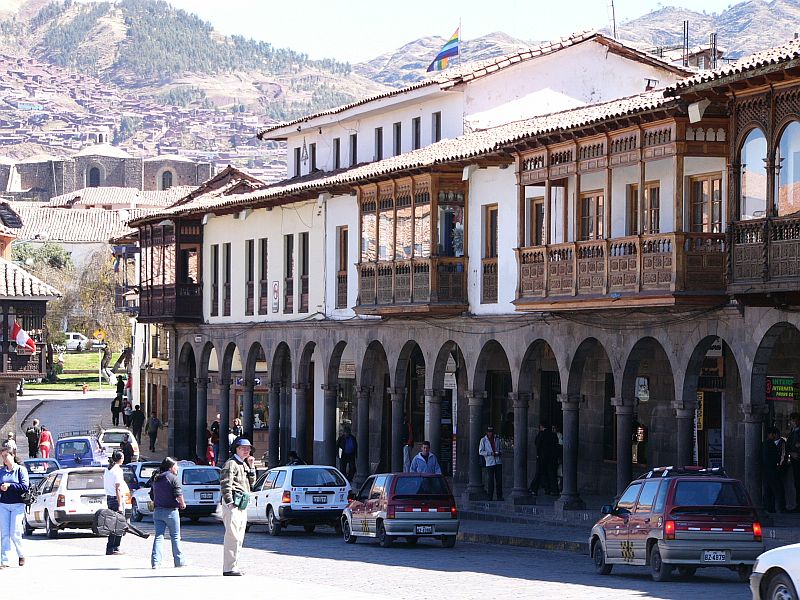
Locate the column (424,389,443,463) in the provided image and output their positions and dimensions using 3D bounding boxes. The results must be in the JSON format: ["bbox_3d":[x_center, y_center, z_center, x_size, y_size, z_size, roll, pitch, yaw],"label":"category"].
[{"bbox_3d":[0.837,3.489,64.286,0.480,2.570,0.480,0,-1,0],"label":"column"}]

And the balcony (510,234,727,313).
[{"bbox_3d":[4.125,-0.576,50.239,1.000,1.101,7.899,0,-1,-19],"label":"balcony"}]

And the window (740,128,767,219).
[{"bbox_3d":[5.861,-2.078,42.919,0.120,1.495,1.022,0,-1,-19],"label":"window"}]

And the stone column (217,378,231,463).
[{"bbox_3d":[-5.415,3.903,80.579,0.460,2.962,0.460,0,-1,-19],"label":"stone column"}]

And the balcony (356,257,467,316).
[{"bbox_3d":[0.243,-0.398,61.874,0.880,1.096,5.503,0,-1,-19],"label":"balcony"}]

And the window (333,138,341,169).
[{"bbox_3d":[-1.776,-4.255,76.583,0.150,0.947,0.725,0,-1,-19],"label":"window"}]

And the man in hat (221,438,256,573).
[{"bbox_3d":[-2.140,2.700,34.100,0.360,1.790,0.480,-1,-1,34],"label":"man in hat"}]

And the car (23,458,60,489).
[{"bbox_3d":[-10.963,5.514,80.014,1.460,1.410,3.700,1,-1,-10],"label":"car"}]

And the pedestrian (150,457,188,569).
[{"bbox_3d":[-3.250,3.000,36.900,0.500,1.580,0.420,-1,-1,41],"label":"pedestrian"}]

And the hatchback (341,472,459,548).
[{"bbox_3d":[-0.049,3.929,49.220,1.400,1.395,3.340,1,-3,-17],"label":"hatchback"}]

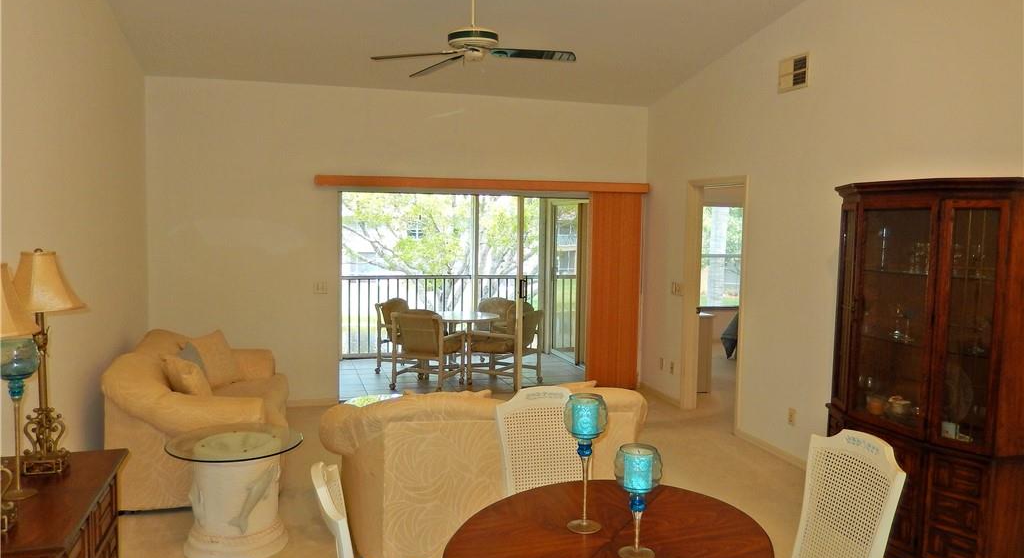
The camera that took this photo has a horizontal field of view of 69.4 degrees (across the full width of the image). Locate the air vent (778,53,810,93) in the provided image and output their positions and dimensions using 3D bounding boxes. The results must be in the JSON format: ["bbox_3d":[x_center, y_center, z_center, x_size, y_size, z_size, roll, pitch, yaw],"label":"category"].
[{"bbox_3d":[2.029,-1.490,5.374,0.025,0.245,0.349,0,4,-15],"label":"air vent"}]

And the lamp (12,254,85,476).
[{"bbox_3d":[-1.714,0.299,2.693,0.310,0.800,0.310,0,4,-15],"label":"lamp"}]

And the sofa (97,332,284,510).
[{"bbox_3d":[-2.098,0.872,5.164,1.020,0.870,1.770,0,4,-15],"label":"sofa"}]

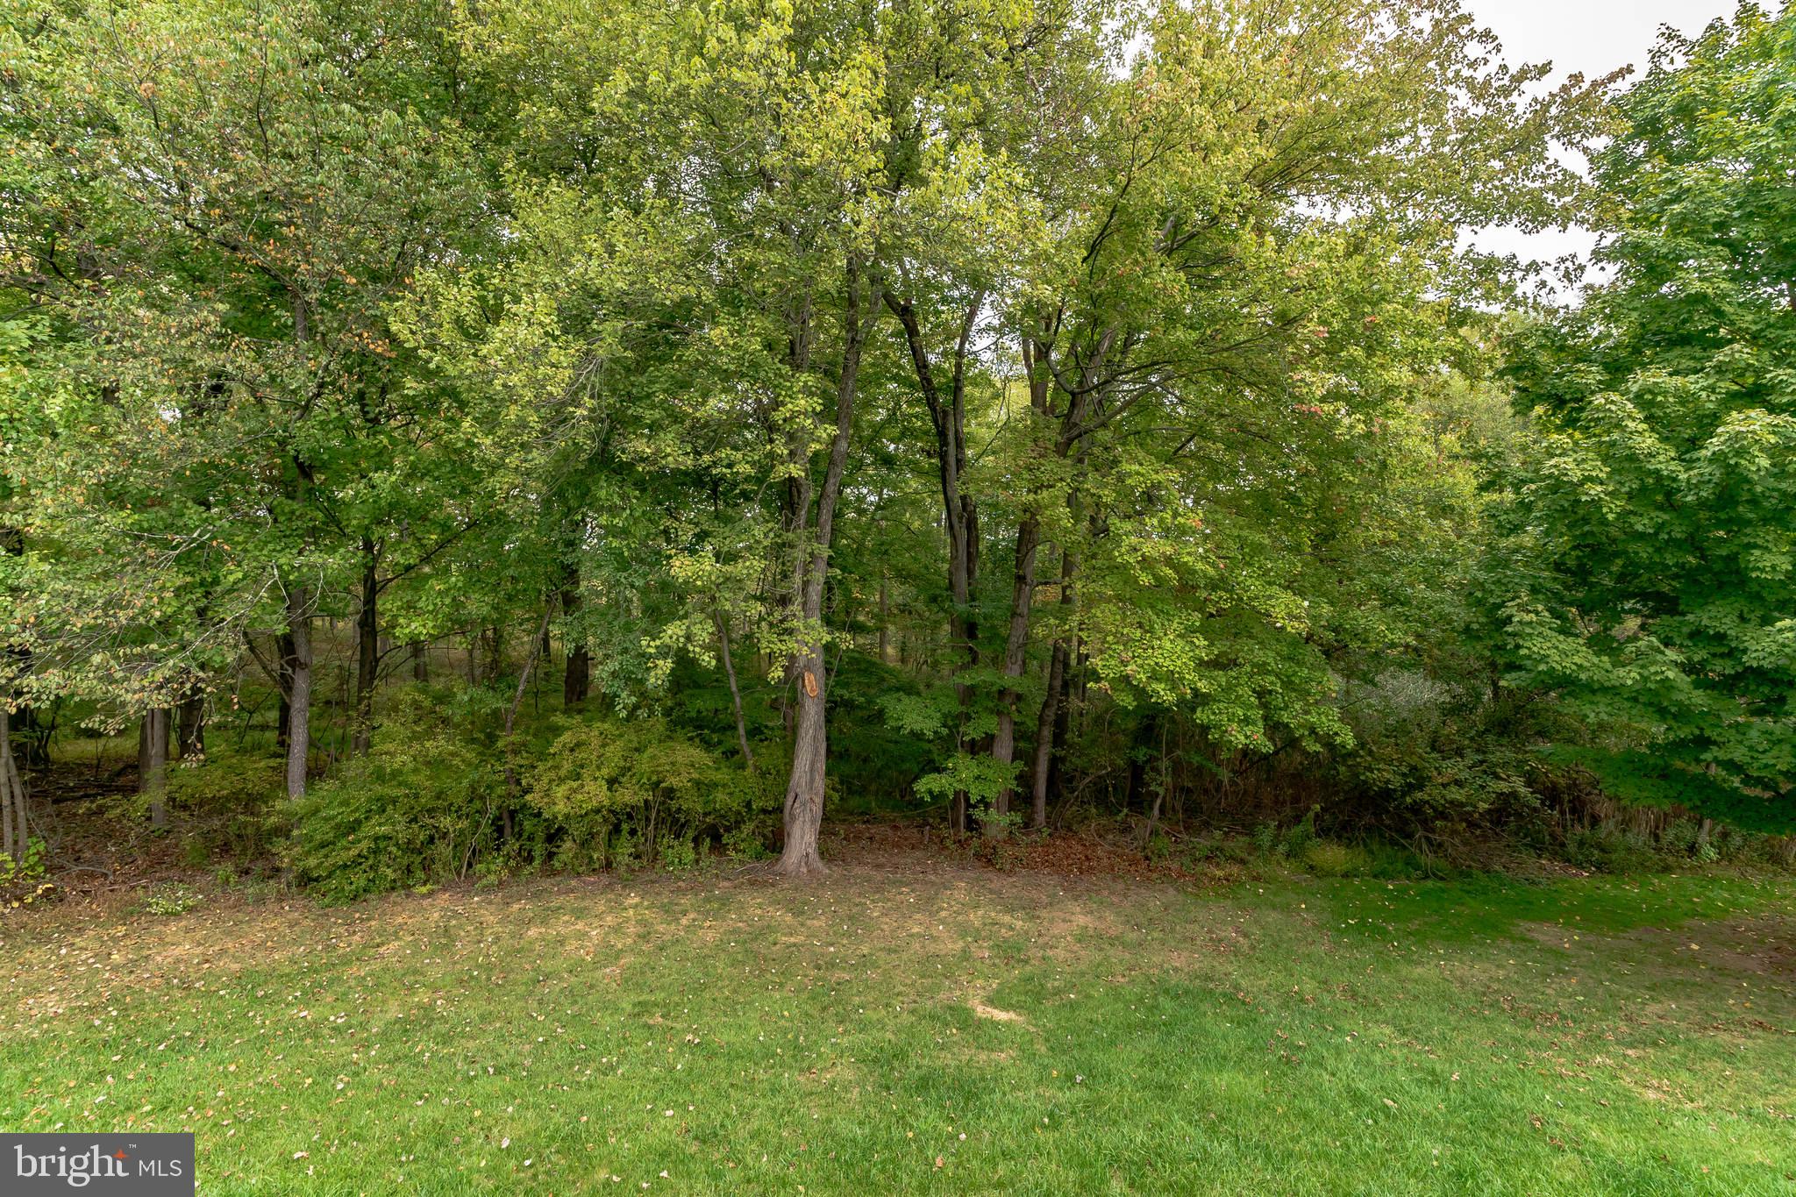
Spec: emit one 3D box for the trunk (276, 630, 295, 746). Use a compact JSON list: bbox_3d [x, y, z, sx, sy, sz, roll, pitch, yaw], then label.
[{"bbox_3d":[-15.351,2.356,20.000,0.492,3.165,0.450,0,0,0],"label":"trunk"}]

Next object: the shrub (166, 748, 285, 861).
[{"bbox_3d":[-11.118,3.389,13.200,1.900,1.700,1.500,0,0,0],"label":"shrub"}]

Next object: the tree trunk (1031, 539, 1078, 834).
[{"bbox_3d":[2.772,1.473,14.200,0.874,5.194,0.600,0,0,0],"label":"tree trunk"}]

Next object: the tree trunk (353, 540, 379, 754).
[{"bbox_3d":[-11.996,1.219,18.000,0.601,5.096,0.500,0,0,0],"label":"tree trunk"}]

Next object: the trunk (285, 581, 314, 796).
[{"bbox_3d":[-10.362,1.820,13.800,0.420,4.077,0.400,0,0,0],"label":"trunk"}]

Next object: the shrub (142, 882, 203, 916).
[{"bbox_3d":[-9.636,3.880,10.600,0.780,0.360,0.620,0,0,0],"label":"shrub"}]

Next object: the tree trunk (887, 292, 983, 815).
[{"bbox_3d":[0.658,-0.734,14.400,1.747,9.571,1.000,0,0,0],"label":"tree trunk"}]

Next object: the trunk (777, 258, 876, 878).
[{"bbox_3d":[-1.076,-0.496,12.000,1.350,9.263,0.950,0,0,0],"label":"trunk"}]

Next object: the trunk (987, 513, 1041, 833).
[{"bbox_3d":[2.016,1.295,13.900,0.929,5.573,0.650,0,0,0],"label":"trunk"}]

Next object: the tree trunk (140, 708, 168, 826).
[{"bbox_3d":[-13.035,2.979,14.000,0.450,2.117,0.420,0,0,0],"label":"tree trunk"}]

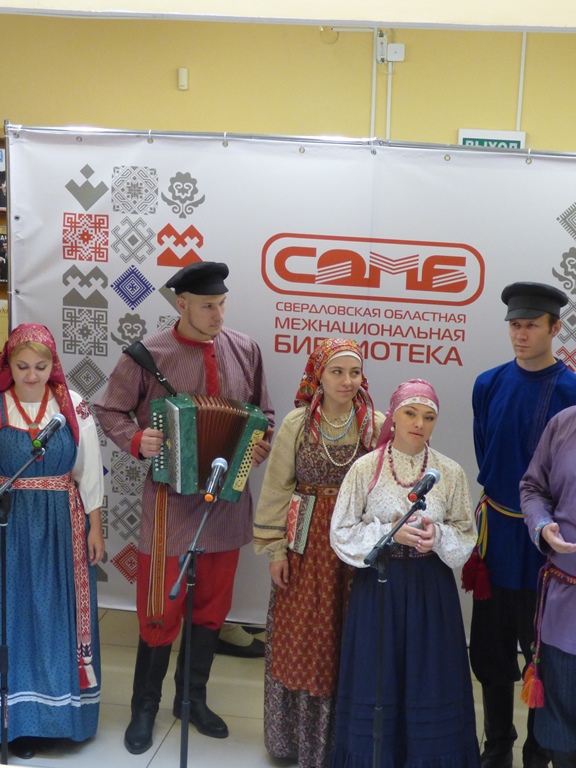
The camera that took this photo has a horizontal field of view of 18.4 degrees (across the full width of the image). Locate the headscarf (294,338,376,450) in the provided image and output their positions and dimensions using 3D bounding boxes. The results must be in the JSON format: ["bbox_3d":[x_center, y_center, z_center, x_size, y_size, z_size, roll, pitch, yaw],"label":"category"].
[{"bbox_3d":[0.173,0.018,6.396,0.300,0.380,0.270,-2,14,-16],"label":"headscarf"}]

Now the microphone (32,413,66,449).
[{"bbox_3d":[-0.806,0.159,6.000,0.050,0.050,0.250,-18,14,17],"label":"microphone"}]

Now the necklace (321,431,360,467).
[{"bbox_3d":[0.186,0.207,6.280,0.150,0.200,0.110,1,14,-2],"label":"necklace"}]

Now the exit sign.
[{"bbox_3d":[0.913,-1.063,7.971,0.305,0.150,0.030,4,14,10],"label":"exit sign"}]

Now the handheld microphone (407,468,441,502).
[{"bbox_3d":[0.431,0.325,5.620,0.050,0.050,0.250,4,15,19],"label":"handheld microphone"}]

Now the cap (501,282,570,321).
[{"bbox_3d":[0.874,-0.291,6.270,0.240,0.110,0.270,10,16,29],"label":"cap"}]

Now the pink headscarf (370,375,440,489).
[{"bbox_3d":[0.394,0.160,5.925,0.230,0.380,0.260,0,14,-9],"label":"pink headscarf"}]

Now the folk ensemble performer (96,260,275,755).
[{"bbox_3d":[-0.404,0.474,6.607,0.670,1.860,0.500,-2,14,-14],"label":"folk ensemble performer"}]

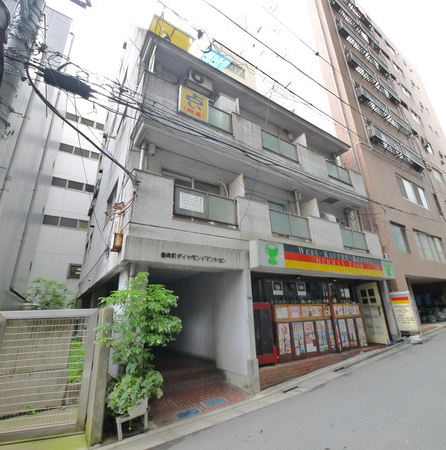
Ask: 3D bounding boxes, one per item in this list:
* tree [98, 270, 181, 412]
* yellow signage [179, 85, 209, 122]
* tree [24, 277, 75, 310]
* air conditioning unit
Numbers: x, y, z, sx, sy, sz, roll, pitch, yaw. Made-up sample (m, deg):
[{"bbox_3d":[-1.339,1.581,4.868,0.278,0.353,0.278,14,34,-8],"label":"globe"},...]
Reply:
[{"bbox_3d":[-1.359,1.911,4.072,1.250,2.150,1.100,10,-23,-32],"label":"tree"},{"bbox_3d":[-0.738,-3.133,6.403,0.820,0.820,0.110,10,-23,-32],"label":"yellow signage"},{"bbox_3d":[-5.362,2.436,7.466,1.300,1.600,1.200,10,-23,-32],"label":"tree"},{"bbox_3d":[-0.722,-4.291,7.322,0.780,0.540,0.290,10,-23,-32],"label":"air conditioning unit"}]

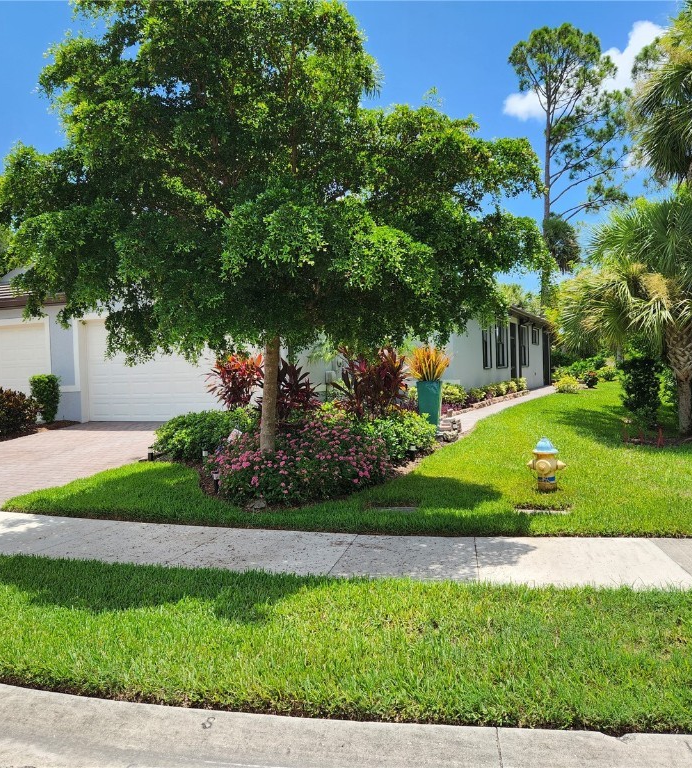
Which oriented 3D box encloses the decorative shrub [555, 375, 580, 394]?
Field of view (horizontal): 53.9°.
[{"bbox_3d":[7.922,0.071,24.307,0.950,0.750,0.950,-1,1,23],"label":"decorative shrub"}]

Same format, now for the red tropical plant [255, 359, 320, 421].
[{"bbox_3d":[-0.911,0.245,11.012,1.050,1.250,1.000,-2,1,0],"label":"red tropical plant"}]

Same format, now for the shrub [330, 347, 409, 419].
[{"bbox_3d":[0.411,0.068,11.313,1.300,1.350,1.200,-2,1,0],"label":"shrub"}]

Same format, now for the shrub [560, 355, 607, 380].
[{"bbox_3d":[12.291,-0.717,35.014,2.400,1.500,2.200,-1,1,23],"label":"shrub"}]

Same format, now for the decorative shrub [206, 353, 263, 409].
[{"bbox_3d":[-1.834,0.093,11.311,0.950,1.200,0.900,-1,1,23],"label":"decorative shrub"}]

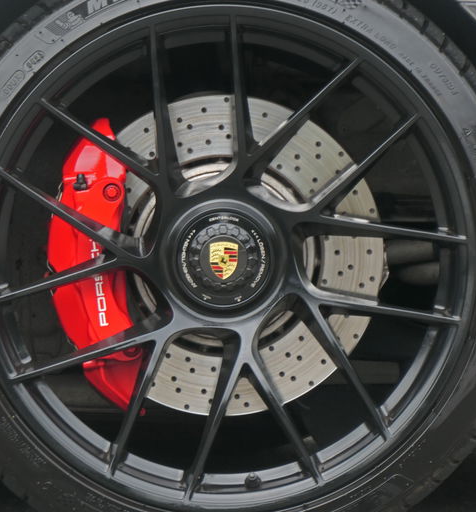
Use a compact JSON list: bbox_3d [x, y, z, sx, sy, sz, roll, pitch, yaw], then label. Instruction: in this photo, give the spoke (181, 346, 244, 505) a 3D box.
[{"bbox_3d":[-0.024,0.179,7.750,0.025,0.174,0.045,14,-1,0],"label":"spoke"}]

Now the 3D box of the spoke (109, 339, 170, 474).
[{"bbox_3d":[-0.107,0.161,7.750,0.023,0.156,0.045,18,-1,0],"label":"spoke"}]

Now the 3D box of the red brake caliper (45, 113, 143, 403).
[{"bbox_3d":[-0.155,0.009,7.830,0.104,0.315,0.120,0,-1,0],"label":"red brake caliper"}]

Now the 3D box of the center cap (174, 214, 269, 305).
[{"bbox_3d":[-0.015,0.004,7.735,0.100,0.100,0.040,0,-1,0],"label":"center cap"}]

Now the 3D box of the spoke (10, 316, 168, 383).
[{"bbox_3d":[-0.158,0.100,7.750,0.180,0.020,0.045,-17,-1,0],"label":"spoke"}]

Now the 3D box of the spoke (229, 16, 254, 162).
[{"bbox_3d":[0.006,-0.178,7.750,0.020,0.157,0.045,-2,-1,0],"label":"spoke"}]

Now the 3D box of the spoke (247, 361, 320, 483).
[{"bbox_3d":[0.048,0.178,7.750,0.021,0.152,0.045,-27,-1,0],"label":"spoke"}]

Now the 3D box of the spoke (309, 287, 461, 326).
[{"bbox_3d":[0.154,0.059,7.750,0.165,0.021,0.045,12,-1,0],"label":"spoke"}]

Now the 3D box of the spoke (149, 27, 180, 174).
[{"bbox_3d":[-0.083,-0.163,7.750,0.025,0.161,0.045,-9,-1,0],"label":"spoke"}]

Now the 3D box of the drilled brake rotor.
[{"bbox_3d":[-0.016,-0.001,7.845,0.348,0.348,0.042,0,-1,0],"label":"drilled brake rotor"}]

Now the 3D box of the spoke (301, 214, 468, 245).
[{"bbox_3d":[0.156,-0.024,7.750,0.179,0.023,0.045,6,-1,0],"label":"spoke"}]

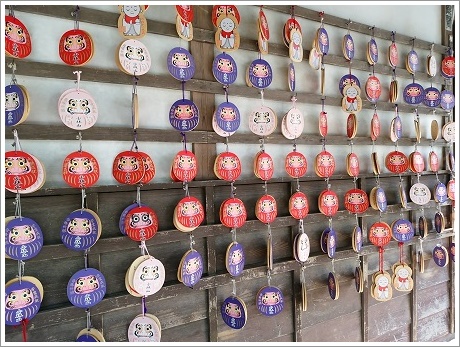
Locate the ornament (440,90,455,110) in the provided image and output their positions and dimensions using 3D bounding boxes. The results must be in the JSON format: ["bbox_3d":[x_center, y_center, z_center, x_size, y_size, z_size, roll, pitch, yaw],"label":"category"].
[{"bbox_3d":[1.024,-0.343,1.626,0.088,0.093,0.007,-2,1,-18],"label":"ornament"}]

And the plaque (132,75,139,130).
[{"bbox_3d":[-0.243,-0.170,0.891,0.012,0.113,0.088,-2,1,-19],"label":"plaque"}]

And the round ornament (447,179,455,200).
[{"bbox_3d":[1.030,0.078,1.594,0.088,0.093,0.010,-2,1,-20],"label":"round ornament"}]

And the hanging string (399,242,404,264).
[{"bbox_3d":[0.720,0.336,1.454,0.020,0.093,0.010,-2,1,-10],"label":"hanging string"}]

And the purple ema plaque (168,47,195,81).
[{"bbox_3d":[-0.138,-0.306,0.967,0.088,0.093,0.007,-3,1,-32],"label":"purple ema plaque"}]

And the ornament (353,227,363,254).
[{"bbox_3d":[0.487,0.253,1.319,0.014,0.093,0.088,-2,1,37],"label":"ornament"}]

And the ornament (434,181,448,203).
[{"bbox_3d":[0.983,0.091,1.610,0.088,0.093,0.011,-2,1,-28],"label":"ornament"}]

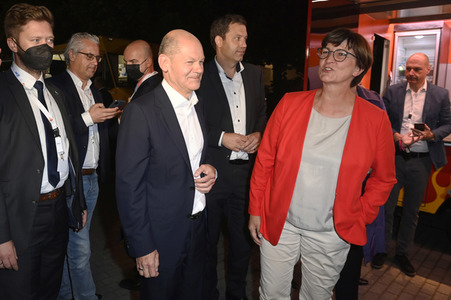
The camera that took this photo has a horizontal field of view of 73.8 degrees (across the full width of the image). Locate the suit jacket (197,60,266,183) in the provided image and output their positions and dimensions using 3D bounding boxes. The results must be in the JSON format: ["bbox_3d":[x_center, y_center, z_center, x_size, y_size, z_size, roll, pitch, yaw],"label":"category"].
[{"bbox_3d":[0.000,-0.151,1.862,0.580,0.790,0.360,-6,12,-29],"label":"suit jacket"}]

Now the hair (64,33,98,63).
[{"bbox_3d":[-0.868,-0.612,1.811,0.205,0.200,0.175,14,14,18],"label":"hair"}]

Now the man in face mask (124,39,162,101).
[{"bbox_3d":[-0.639,0.180,2.205,0.420,1.830,0.540,-9,13,-41],"label":"man in face mask"}]

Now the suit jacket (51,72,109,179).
[{"bbox_3d":[-0.915,-0.144,1.884,0.380,0.750,0.500,7,12,34],"label":"suit jacket"}]

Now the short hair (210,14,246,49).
[{"bbox_3d":[0.018,-0.687,1.767,0.210,0.210,0.180,8,13,37],"label":"short hair"}]

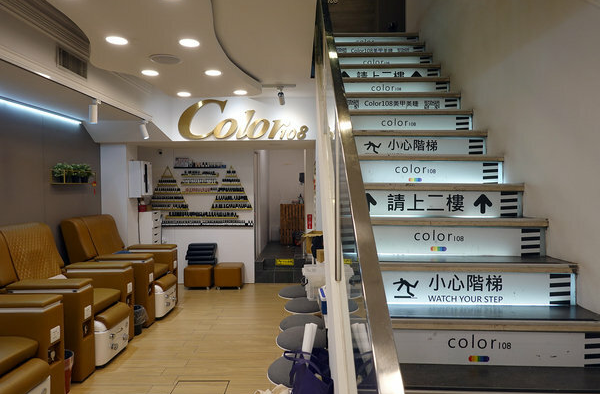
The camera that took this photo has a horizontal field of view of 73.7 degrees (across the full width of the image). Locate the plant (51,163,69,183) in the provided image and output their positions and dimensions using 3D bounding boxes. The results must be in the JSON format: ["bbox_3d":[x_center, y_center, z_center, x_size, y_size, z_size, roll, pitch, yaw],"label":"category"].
[{"bbox_3d":[-2.970,-0.293,4.950,0.170,0.250,0.170,0,1,1],"label":"plant"}]

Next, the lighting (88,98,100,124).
[{"bbox_3d":[-2.104,-0.872,4.100,0.110,0.250,0.110,0,1,1],"label":"lighting"}]

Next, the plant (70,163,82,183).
[{"bbox_3d":[-2.933,-0.308,5.250,0.160,0.250,0.160,0,1,1],"label":"plant"}]

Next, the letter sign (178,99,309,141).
[{"bbox_3d":[-0.776,-1.065,5.520,1.800,0.560,0.070,0,1,1],"label":"letter sign"}]

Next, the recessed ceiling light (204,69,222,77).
[{"bbox_3d":[-0.837,-1.195,3.870,0.165,0.030,0.165,0,1,1],"label":"recessed ceiling light"}]

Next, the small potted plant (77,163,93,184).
[{"bbox_3d":[-2.932,-0.320,5.450,0.170,0.260,0.170,0,1,1],"label":"small potted plant"}]

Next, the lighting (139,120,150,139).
[{"bbox_3d":[-2.046,-0.889,5.270,0.110,0.260,0.120,0,1,1],"label":"lighting"}]

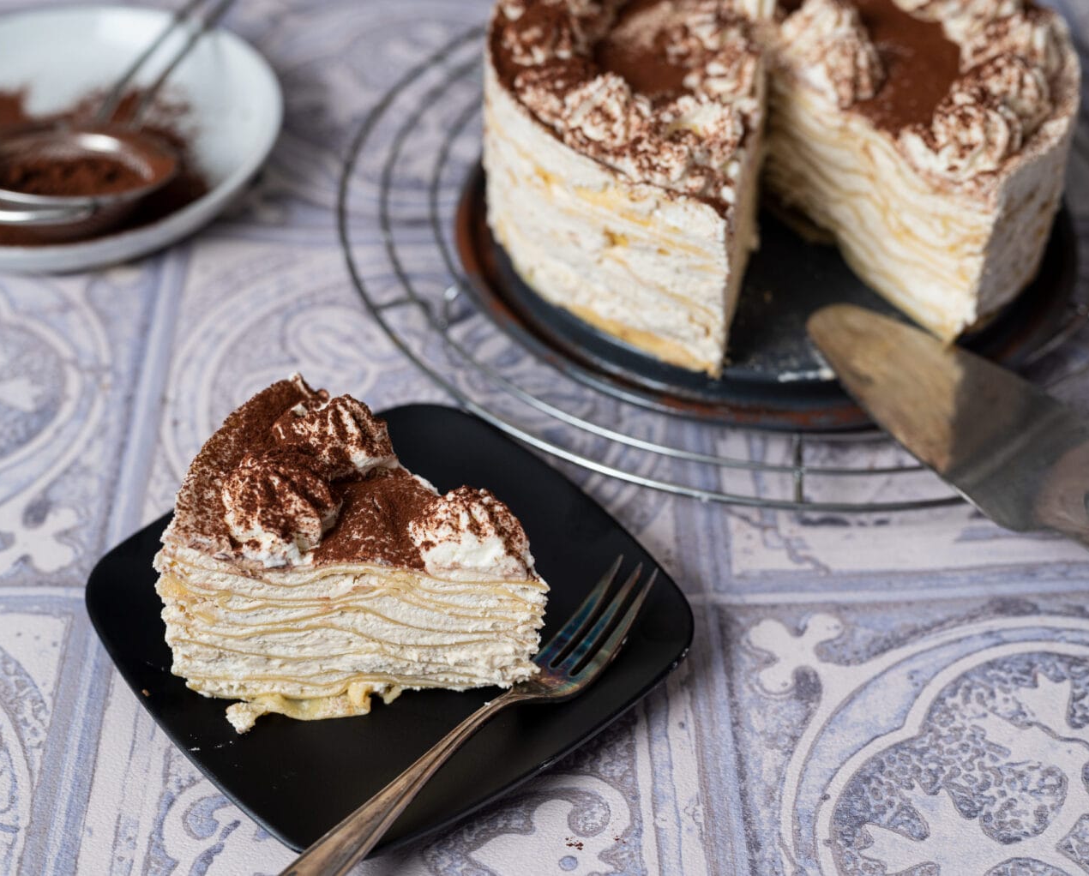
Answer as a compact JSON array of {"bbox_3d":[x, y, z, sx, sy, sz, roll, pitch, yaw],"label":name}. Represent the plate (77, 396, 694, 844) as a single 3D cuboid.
[{"bbox_3d":[-0.047,0.058,0.548,0.153,0.018,0.149,-30,51,-29],"label":"plate"}]

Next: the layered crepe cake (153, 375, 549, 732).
[{"bbox_3d":[-0.049,0.033,0.524,0.113,0.070,0.085,18,46,17],"label":"layered crepe cake"}]

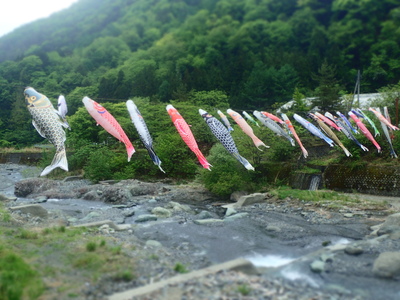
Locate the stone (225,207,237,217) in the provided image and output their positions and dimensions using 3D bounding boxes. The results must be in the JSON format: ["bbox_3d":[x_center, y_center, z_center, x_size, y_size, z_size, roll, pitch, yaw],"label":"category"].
[{"bbox_3d":[1.973,3.978,28.400,0.750,0.520,0.620,0,3,0],"label":"stone"}]

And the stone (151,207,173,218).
[{"bbox_3d":[-2.532,4.111,28.880,1.439,0.798,1.036,0,1,0],"label":"stone"}]

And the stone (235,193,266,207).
[{"bbox_3d":[3.772,3.698,32.800,2.300,0.880,1.400,0,3,0],"label":"stone"}]

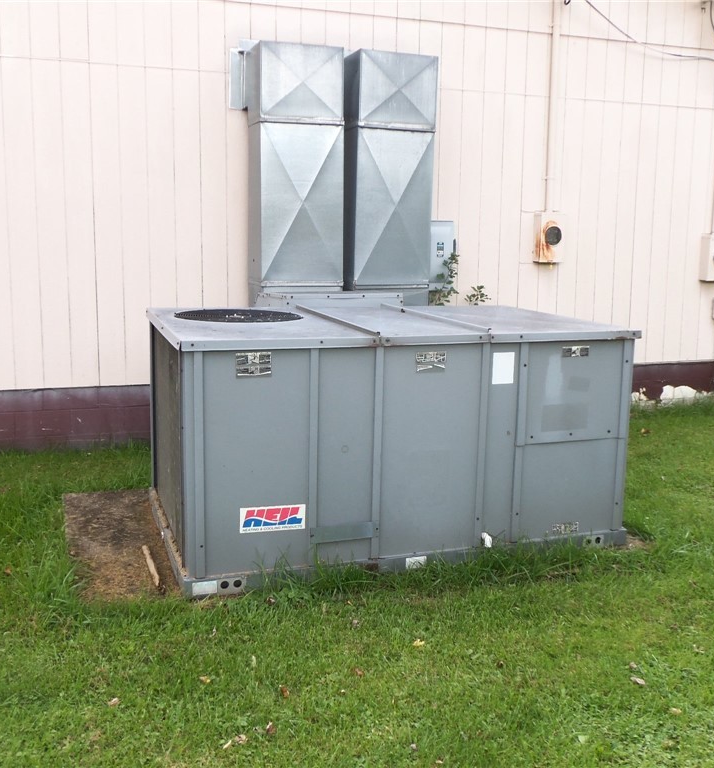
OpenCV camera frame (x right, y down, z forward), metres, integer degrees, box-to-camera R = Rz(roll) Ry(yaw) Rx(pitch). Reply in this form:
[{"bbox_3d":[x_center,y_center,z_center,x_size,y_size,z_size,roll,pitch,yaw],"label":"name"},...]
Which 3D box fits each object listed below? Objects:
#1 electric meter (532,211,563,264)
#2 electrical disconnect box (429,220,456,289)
[{"bbox_3d":[1.731,-1.314,7.466,0.225,0.445,0.130,-2,10,-18],"label":"electric meter"},{"bbox_3d":[0.693,-1.106,7.141,0.245,0.575,0.150,-2,10,-18],"label":"electrical disconnect box"}]

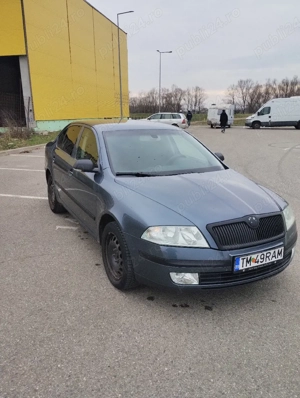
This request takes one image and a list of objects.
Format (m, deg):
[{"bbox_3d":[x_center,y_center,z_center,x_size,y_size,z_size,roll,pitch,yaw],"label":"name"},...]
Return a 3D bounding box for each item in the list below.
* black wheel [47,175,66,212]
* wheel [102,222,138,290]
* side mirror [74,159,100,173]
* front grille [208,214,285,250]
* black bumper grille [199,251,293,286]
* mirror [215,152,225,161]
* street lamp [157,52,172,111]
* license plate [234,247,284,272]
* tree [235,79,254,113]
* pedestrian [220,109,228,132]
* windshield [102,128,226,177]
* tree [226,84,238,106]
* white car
[{"bbox_3d":[-1.455,-0.085,5.178,0.200,0.635,0.635,-8,17,-27],"label":"black wheel"},{"bbox_3d":[-0.225,0.517,2.975,0.205,0.635,0.635,-7,17,-28],"label":"wheel"},{"bbox_3d":[-0.650,-0.338,3.360,0.250,0.150,0.160,-7,17,-28],"label":"side mirror"},{"bbox_3d":[0.815,0.236,2.589,0.800,0.245,0.150,-7,17,-28],"label":"front grille"},{"bbox_3d":[0.833,0.592,2.633,1.000,0.180,0.150,-7,17,-28],"label":"black bumper grille"},{"bbox_3d":[0.872,-0.539,4.132,0.210,0.140,0.120,-8,17,-27],"label":"mirror"},{"bbox_3d":[1.869,-13.789,40.483,2.100,9.000,1.300,0,15,0],"label":"street lamp"},{"bbox_3d":[0.861,0.461,2.519,0.520,0.112,0.020,-8,17,-27],"label":"license plate"},{"bbox_3d":[20.244,-21.858,68.916,4.170,7.140,4.170,0,15,0],"label":"tree"},{"bbox_3d":[5.764,-5.981,24.954,0.580,1.760,0.450,-2,15,-8],"label":"pedestrian"},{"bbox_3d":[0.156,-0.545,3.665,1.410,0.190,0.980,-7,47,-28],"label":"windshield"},{"bbox_3d":[18.023,-21.499,69.618,2.810,6.090,2.810,0,15,0],"label":"tree"},{"bbox_3d":[0.820,-6.434,27.055,4.420,1.510,1.720,4,15,14],"label":"white car"}]

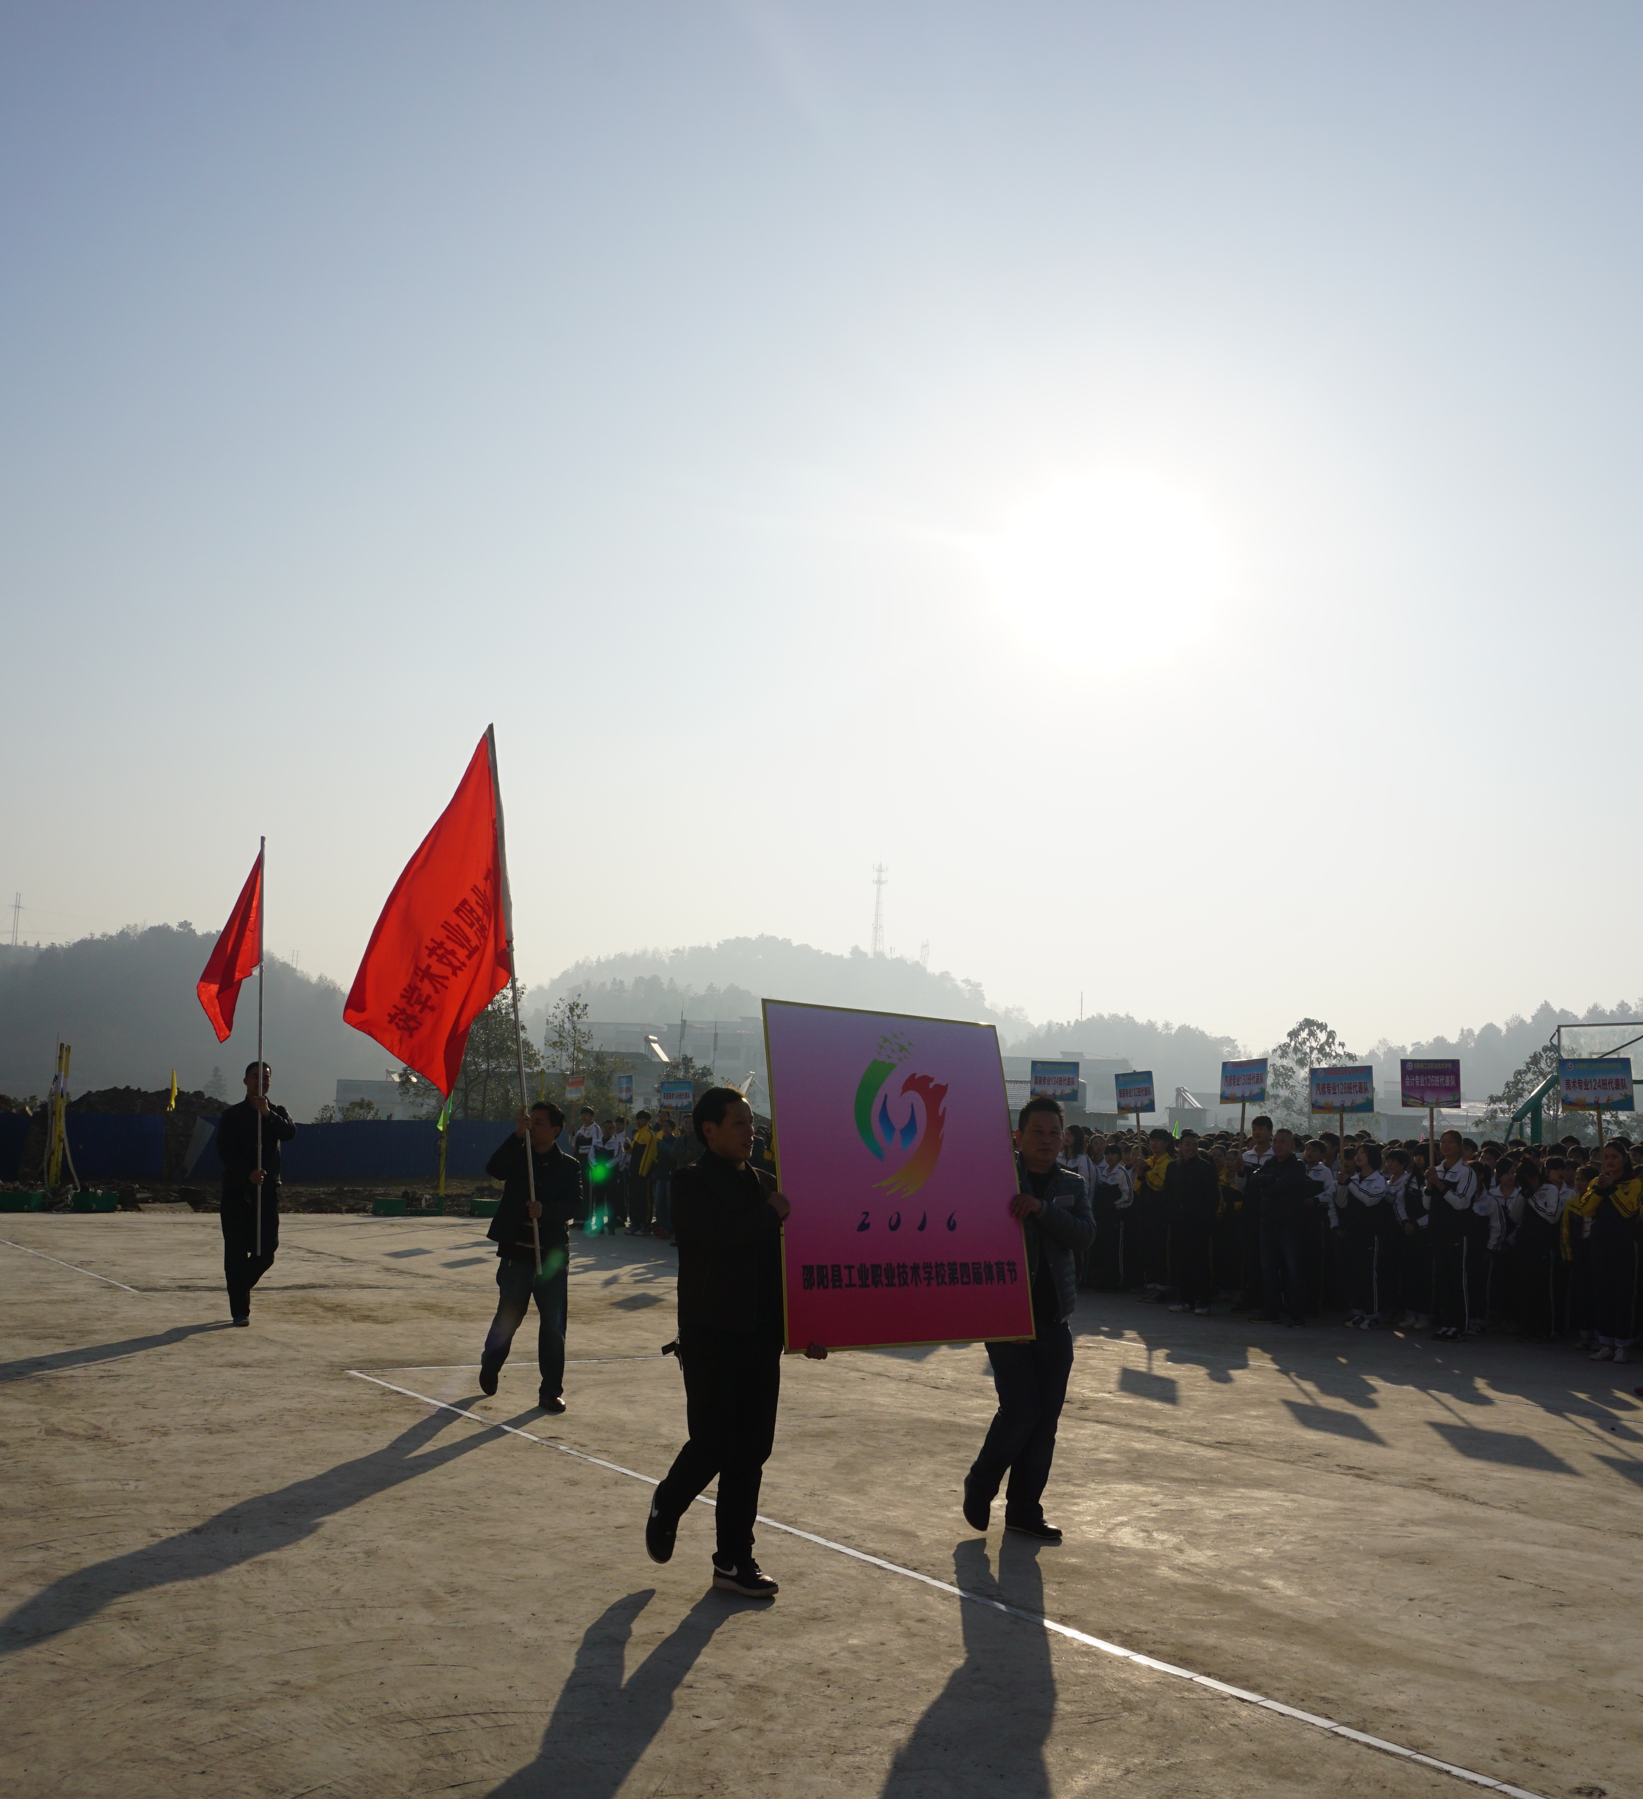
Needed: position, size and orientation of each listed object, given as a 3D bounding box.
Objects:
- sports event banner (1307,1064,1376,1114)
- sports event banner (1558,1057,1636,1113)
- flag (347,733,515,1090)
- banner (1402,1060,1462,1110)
[{"bbox_3d":[4.613,1.692,15.920,0.585,0.400,0.030,-8,-14,41],"label":"sports event banner"},{"bbox_3d":[6.003,1.440,13.920,0.030,0.400,0.585,2,-6,-38],"label":"sports event banner"},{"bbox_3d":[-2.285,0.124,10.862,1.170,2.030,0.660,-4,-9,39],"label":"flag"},{"bbox_3d":[5.133,1.555,15.140,0.030,0.400,0.585,7,-9,-35],"label":"banner"}]

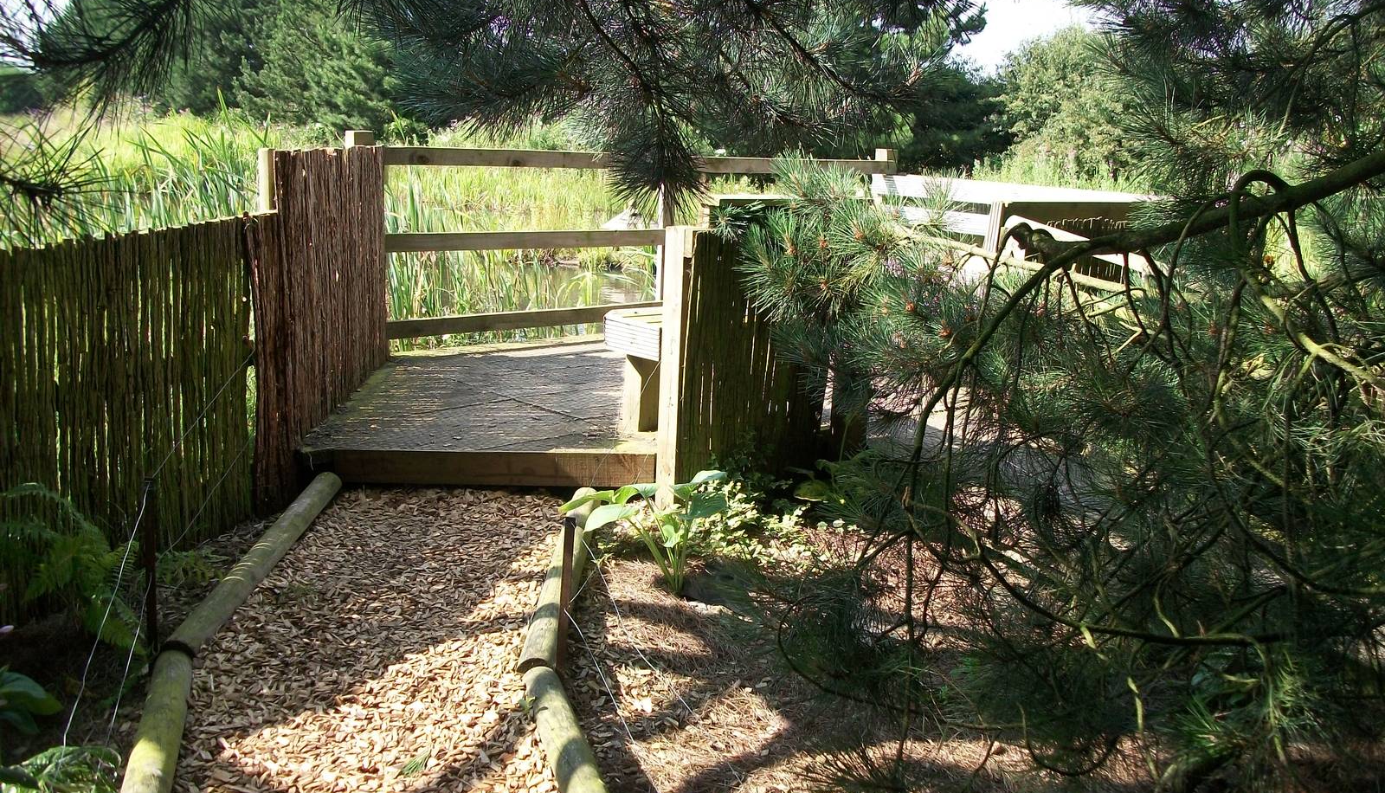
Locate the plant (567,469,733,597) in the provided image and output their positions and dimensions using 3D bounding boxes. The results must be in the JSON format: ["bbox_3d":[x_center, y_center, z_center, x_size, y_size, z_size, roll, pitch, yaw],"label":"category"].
[{"bbox_3d":[-0.134,0.382,3.849,0.480,0.320,0.420,1,10,0],"label":"plant"}]

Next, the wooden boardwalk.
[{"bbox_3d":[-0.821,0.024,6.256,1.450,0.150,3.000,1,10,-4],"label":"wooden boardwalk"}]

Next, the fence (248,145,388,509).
[{"bbox_3d":[-1.590,-0.441,5.637,0.180,1.260,2.450,1,10,-4],"label":"fence"}]

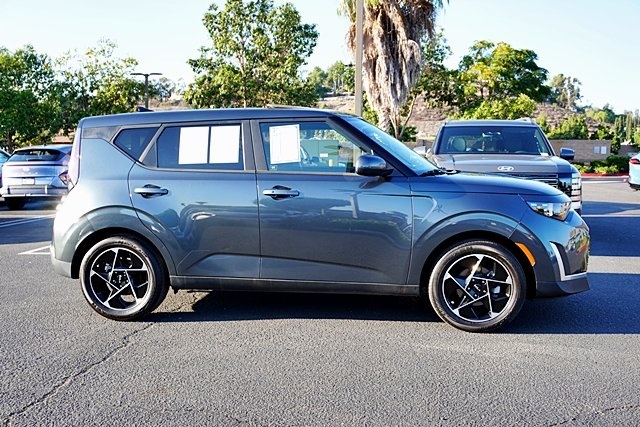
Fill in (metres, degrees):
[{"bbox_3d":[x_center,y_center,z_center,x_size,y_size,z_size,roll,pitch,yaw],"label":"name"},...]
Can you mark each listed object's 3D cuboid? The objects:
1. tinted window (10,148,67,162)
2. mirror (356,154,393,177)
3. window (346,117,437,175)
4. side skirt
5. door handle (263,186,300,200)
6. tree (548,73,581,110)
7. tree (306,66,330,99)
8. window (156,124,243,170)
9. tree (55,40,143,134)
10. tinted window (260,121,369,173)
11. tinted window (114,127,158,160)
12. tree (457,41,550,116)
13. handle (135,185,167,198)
[{"bbox_3d":[-6.764,-1.386,15.300,1.300,0.330,0.350,0,5,-3],"label":"tinted window"},{"bbox_3d":[0.367,-0.330,4.385,0.210,0.160,0.230,1,5,8],"label":"mirror"},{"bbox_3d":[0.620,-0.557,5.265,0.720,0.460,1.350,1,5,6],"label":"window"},{"bbox_3d":[-0.193,0.525,4.632,1.820,0.105,0.100,1,5,8],"label":"side skirt"},{"bbox_3d":[-0.275,-0.143,4.572,0.265,0.085,0.060,1,5,6],"label":"door handle"},{"bbox_3d":[40.107,-19.849,105.000,4.720,5.730,4.490,0,5,0],"label":"tree"},{"bbox_3d":[-0.246,-21.489,105.000,3.540,5.090,3.370,0,5,0],"label":"tree"},{"bbox_3d":[-0.890,-0.495,4.734,0.640,0.345,0.070,1,-5,6],"label":"window"},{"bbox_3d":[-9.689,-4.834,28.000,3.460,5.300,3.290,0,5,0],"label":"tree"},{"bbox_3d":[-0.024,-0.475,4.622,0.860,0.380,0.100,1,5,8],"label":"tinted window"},{"bbox_3d":[-1.378,-0.527,4.818,0.330,0.250,0.070,1,-5,6],"label":"tinted window"},{"bbox_3d":[14.047,-10.334,49.000,7.100,5.800,6.300,1,5,16],"label":"tree"},{"bbox_3d":[-1.227,-0.161,4.675,0.255,0.085,0.060,1,5,8],"label":"handle"}]

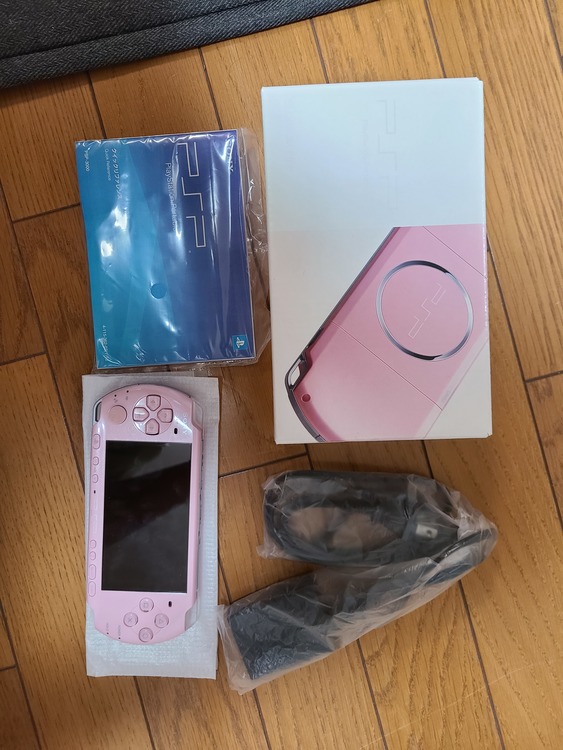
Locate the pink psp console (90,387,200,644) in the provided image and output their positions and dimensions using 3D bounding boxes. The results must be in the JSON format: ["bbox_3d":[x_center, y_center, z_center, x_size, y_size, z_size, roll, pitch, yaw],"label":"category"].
[{"bbox_3d":[-0.088,0.091,0.365,0.071,0.019,0.169,2,91,1],"label":"pink psp console"}]

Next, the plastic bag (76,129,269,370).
[{"bbox_3d":[-0.068,-0.080,0.368,0.118,0.011,0.151,-4,91,1],"label":"plastic bag"}]

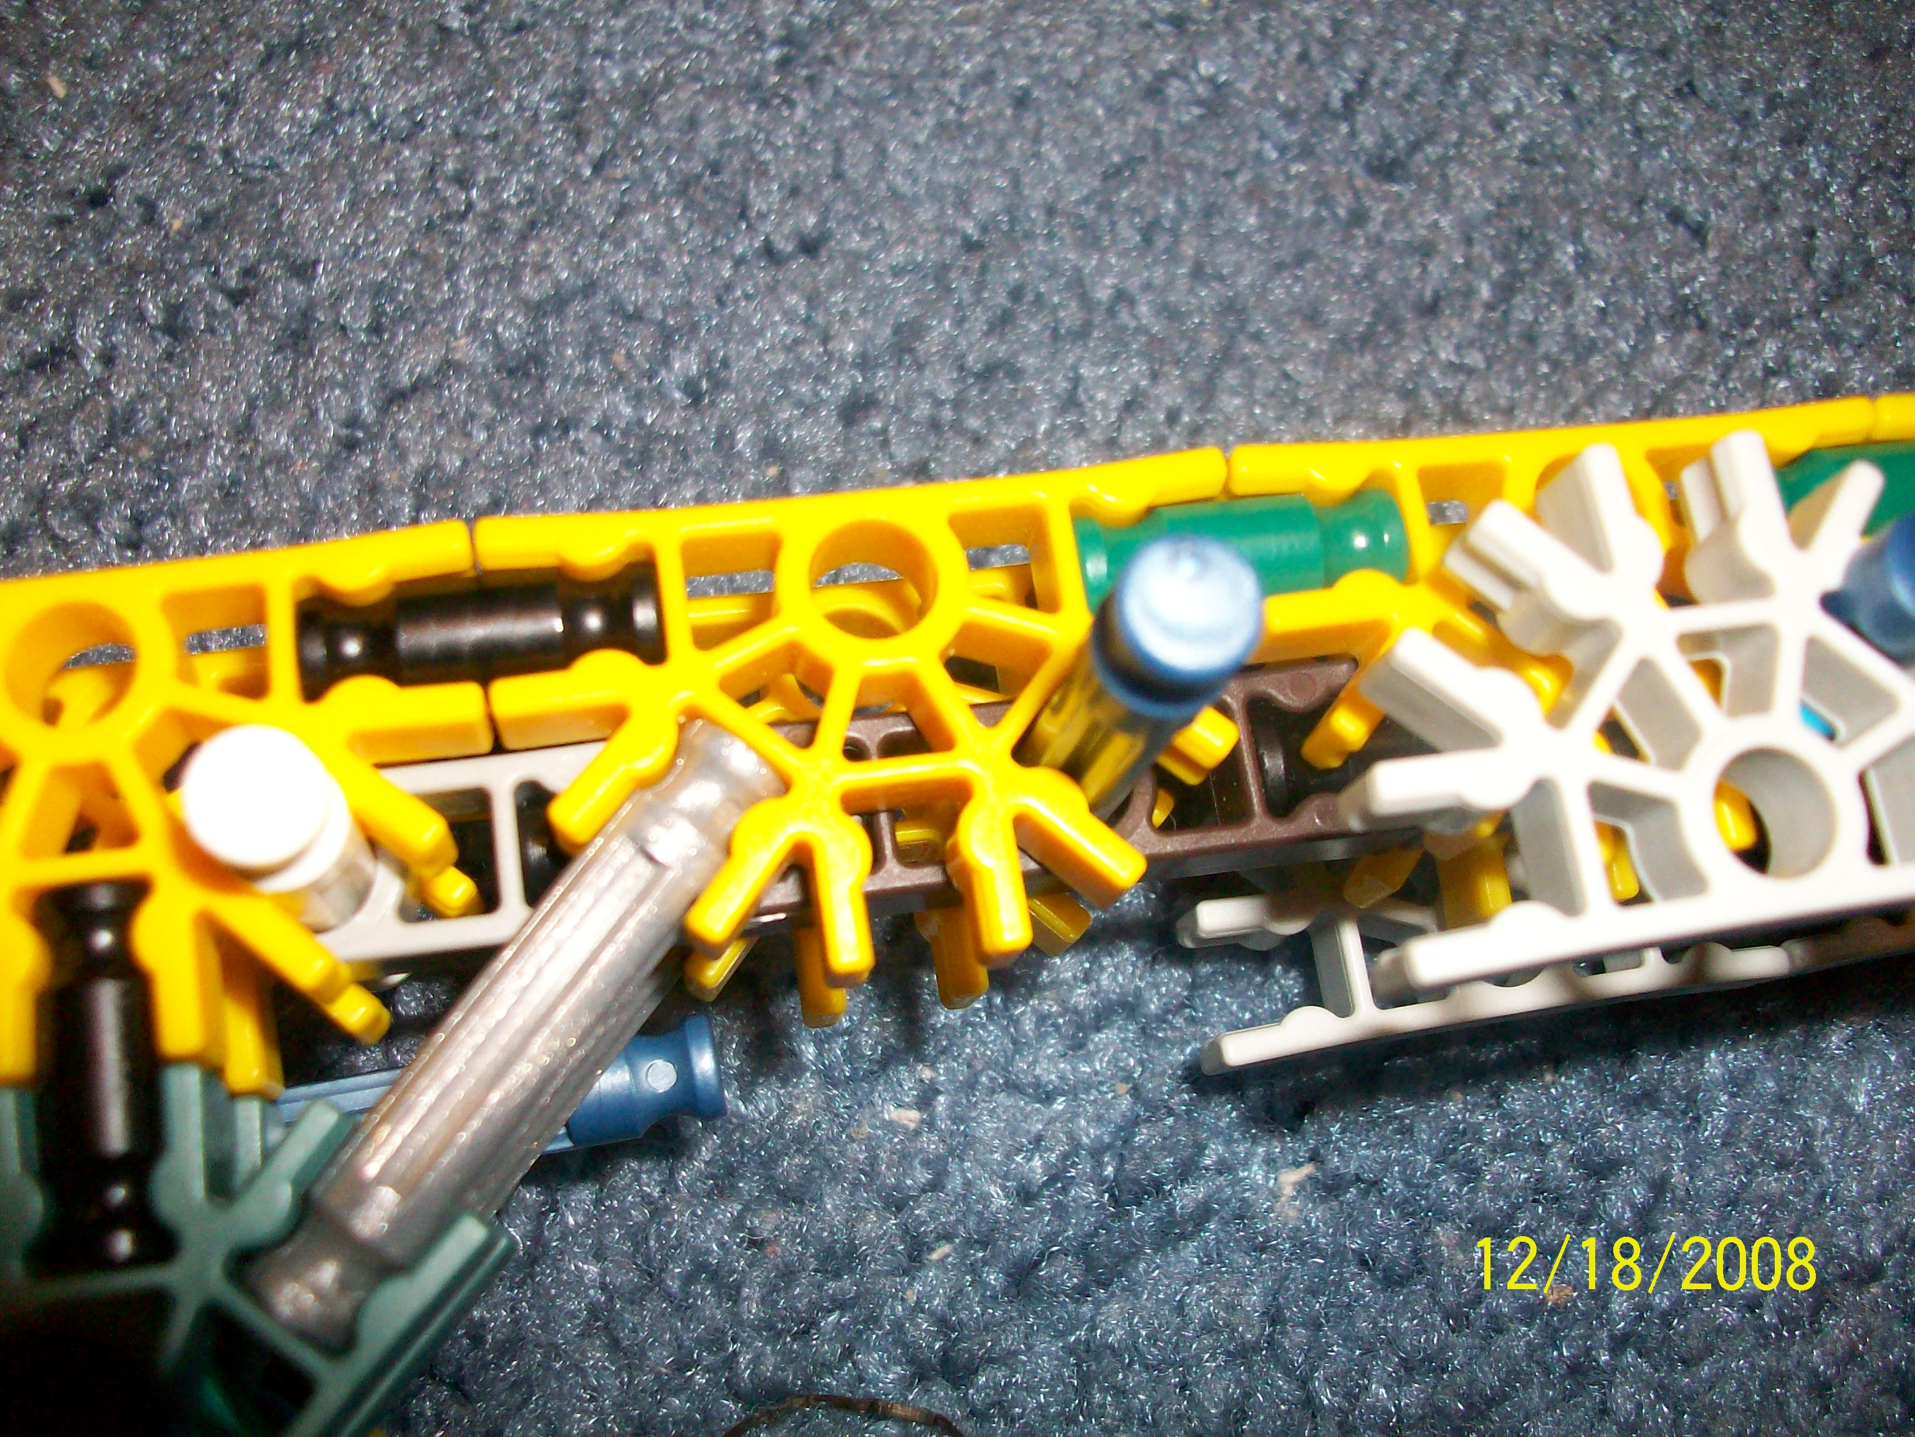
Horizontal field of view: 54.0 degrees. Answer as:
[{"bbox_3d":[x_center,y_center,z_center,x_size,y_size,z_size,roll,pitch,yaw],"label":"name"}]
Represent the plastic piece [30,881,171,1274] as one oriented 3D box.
[{"bbox_3d":[-0.039,0.016,0.085,0.006,0.006,0.017,-7,76,-6],"label":"plastic piece"}]

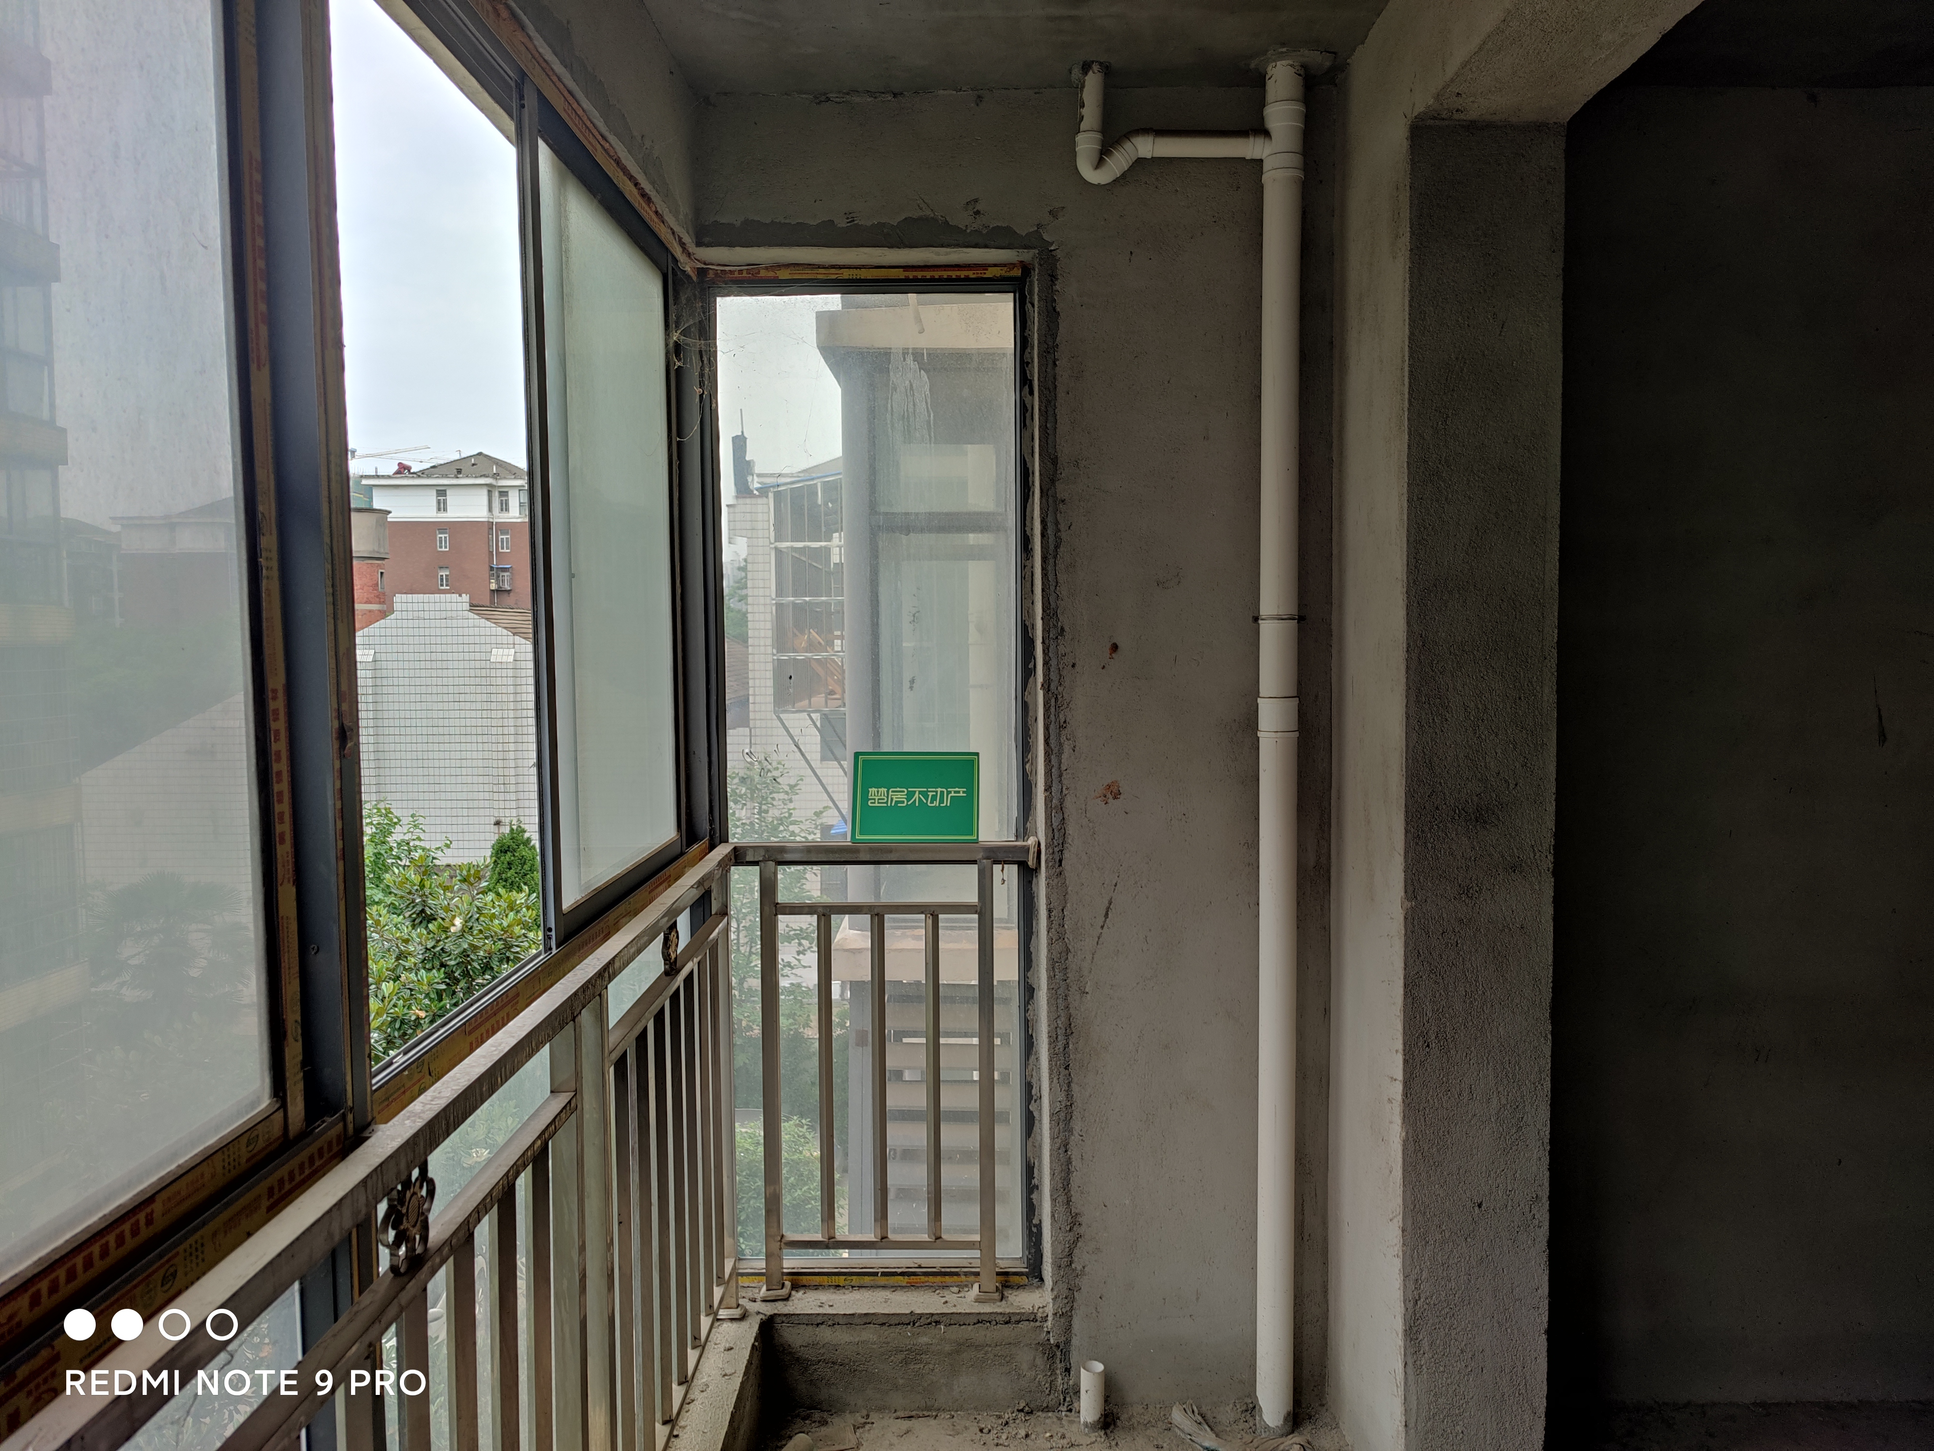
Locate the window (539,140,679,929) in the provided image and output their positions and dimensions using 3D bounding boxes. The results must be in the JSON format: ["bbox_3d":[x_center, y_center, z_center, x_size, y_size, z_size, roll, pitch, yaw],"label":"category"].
[{"bbox_3d":[-0.608,-0.310,2.454,0.050,1.141,0.804,0,4,1],"label":"window"}]

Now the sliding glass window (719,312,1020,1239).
[{"bbox_3d":[-0.207,0.136,3.095,0.653,2.166,0.050,0,4,1],"label":"sliding glass window"}]

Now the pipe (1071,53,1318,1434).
[{"bbox_3d":[0.451,0.101,2.823,0.452,2.779,0.111,0,4,1],"label":"pipe"}]

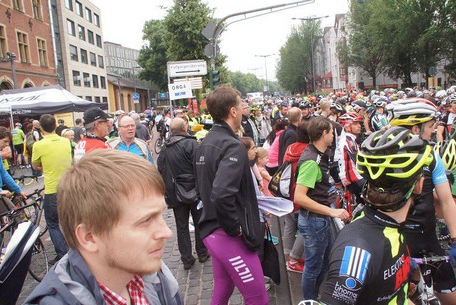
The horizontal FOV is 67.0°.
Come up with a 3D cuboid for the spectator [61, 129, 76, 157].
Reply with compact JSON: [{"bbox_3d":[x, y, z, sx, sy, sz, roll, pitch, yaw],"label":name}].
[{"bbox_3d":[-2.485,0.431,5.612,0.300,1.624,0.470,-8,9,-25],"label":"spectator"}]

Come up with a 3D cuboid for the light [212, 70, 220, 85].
[{"bbox_3d":[-0.465,-3.102,14.300,0.320,0.600,0.250,-4,8,5],"label":"light"}]

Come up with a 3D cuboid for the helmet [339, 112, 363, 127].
[{"bbox_3d":[1.482,-0.404,4.150,0.290,0.170,0.210,-2,9,16],"label":"helmet"}]

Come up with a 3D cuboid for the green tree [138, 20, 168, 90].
[{"bbox_3d":[-7.350,-8.696,37.793,6.200,11.544,6.200,-4,8,0],"label":"green tree"}]

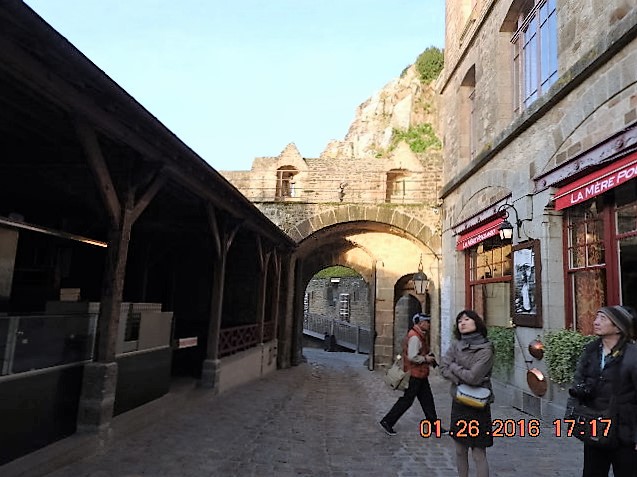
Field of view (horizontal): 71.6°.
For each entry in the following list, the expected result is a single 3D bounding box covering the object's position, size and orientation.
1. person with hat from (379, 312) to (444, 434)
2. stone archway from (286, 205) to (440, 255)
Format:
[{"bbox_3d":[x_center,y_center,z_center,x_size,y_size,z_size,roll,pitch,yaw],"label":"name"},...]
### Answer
[{"bbox_3d":[1.288,1.860,6.151,0.920,1.637,0.520,4,-8,-7],"label":"person with hat"},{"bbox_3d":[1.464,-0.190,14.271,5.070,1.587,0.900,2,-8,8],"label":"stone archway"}]

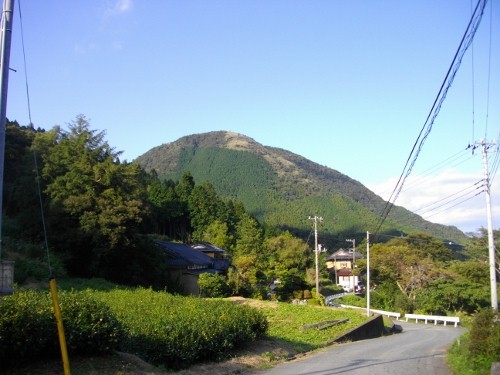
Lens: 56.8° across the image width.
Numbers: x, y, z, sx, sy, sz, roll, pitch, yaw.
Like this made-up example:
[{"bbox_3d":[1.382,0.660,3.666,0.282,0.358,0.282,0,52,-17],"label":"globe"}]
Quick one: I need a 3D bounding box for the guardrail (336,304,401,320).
[{"bbox_3d":[14.050,15.280,57.000,0.400,0.850,22.000,0,-12,-5],"label":"guardrail"}]

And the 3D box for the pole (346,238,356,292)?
[{"bbox_3d":[18.886,14.625,86.000,1.700,10.200,0.400,-1,-7,9],"label":"pole"}]

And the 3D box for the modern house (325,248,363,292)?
[{"bbox_3d":[20.027,17.714,99.000,6.700,8.900,6.200,-4,-8,30],"label":"modern house"}]

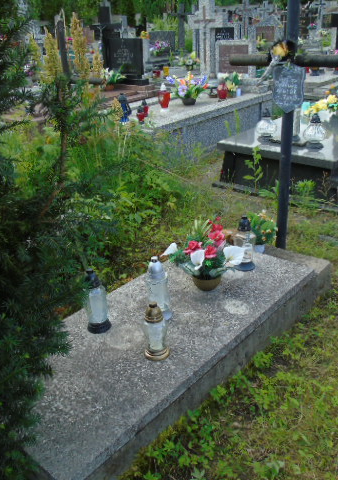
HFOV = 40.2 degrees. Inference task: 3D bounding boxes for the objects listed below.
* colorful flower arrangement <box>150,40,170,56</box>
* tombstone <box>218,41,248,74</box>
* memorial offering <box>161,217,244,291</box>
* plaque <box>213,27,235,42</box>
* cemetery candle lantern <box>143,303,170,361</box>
[{"bbox_3d":[-0.177,-3.621,8.752,0.381,0.272,0.290,16,31,33],"label":"colorful flower arrangement"},{"bbox_3d":[0.872,-2.378,6.063,0.470,0.390,0.090,19,34,36],"label":"tombstone"},{"bbox_3d":[0.170,0.102,2.296,0.370,0.290,0.290,0,27,5],"label":"memorial offering"},{"bbox_3d":[1.125,-4.024,9.178,0.520,0.380,0.090,19,34,36],"label":"plaque"},{"bbox_3d":[-0.049,0.349,1.814,0.099,0.230,0.099,-2,26,1],"label":"cemetery candle lantern"}]

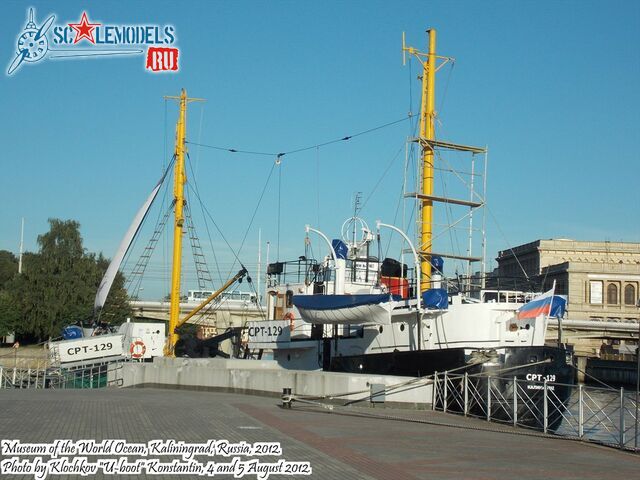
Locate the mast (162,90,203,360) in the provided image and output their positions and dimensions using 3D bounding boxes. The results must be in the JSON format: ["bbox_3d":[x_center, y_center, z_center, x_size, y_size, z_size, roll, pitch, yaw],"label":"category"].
[{"bbox_3d":[-6.851,-0.818,58.009,2.400,13.020,0.750,5,-5,-37],"label":"mast"}]

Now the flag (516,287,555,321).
[{"bbox_3d":[7.020,2.069,39.150,1.250,1.030,0.300,1,-5,-6],"label":"flag"}]

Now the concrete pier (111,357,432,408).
[{"bbox_3d":[-1.481,4.900,42.079,1.700,1.150,17.550,5,-6,-37],"label":"concrete pier"}]

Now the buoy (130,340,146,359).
[{"bbox_3d":[-7.294,4.401,48.300,0.710,0.710,0.120,5,-6,-37],"label":"buoy"}]

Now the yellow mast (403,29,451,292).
[{"bbox_3d":[3.959,-2.854,44.127,2.400,9.930,0.700,5,-5,-37],"label":"yellow mast"}]

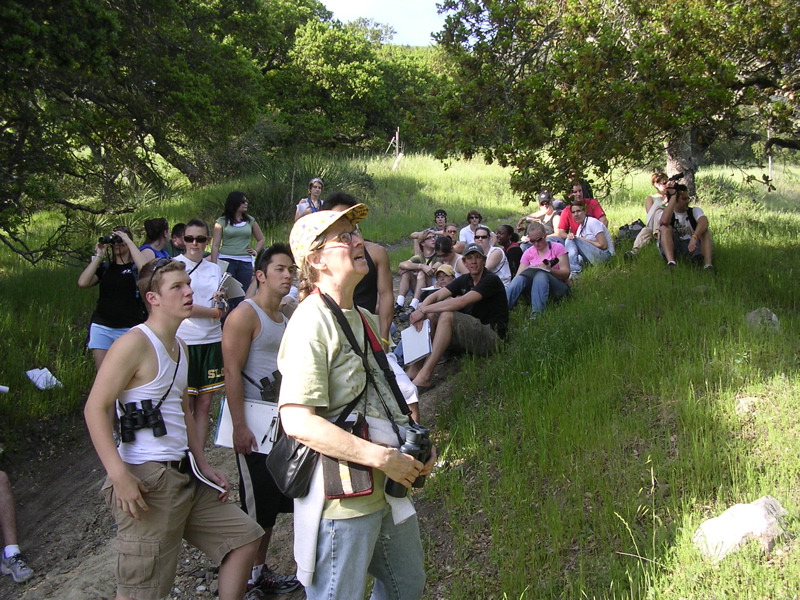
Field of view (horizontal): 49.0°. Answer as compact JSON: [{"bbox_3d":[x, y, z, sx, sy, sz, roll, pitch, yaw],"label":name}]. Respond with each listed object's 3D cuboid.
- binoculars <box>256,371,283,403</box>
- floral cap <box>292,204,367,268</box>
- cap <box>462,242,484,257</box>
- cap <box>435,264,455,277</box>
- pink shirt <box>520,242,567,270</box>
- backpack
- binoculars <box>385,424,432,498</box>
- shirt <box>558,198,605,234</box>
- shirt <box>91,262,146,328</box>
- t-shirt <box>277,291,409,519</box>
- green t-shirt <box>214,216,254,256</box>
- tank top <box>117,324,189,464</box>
[{"bbox_3d":[-0.561,0.407,3.970,0.175,0.145,0.065,-28,15,-25],"label":"binoculars"},{"bbox_3d":[-0.211,-0.181,2.550,0.250,0.135,0.170,-29,-12,28],"label":"floral cap"},{"bbox_3d":[0.590,-0.401,7.050,0.180,0.130,0.250,1,3,12],"label":"cap"},{"bbox_3d":[0.422,-0.271,8.300,0.180,0.120,0.260,1,11,25],"label":"cap"},{"bbox_3d":[1.399,-0.344,8.500,0.440,0.450,0.300,1,3,22],"label":"pink shirt"},{"bbox_3d":[2.768,-0.831,10.500,0.370,0.320,0.270,0,1,14],"label":"backpack"},{"bbox_3d":[0.021,0.416,2.270,0.065,0.170,0.165,19,11,33],"label":"binoculars"},{"bbox_3d":[2.005,-0.856,9.700,0.500,0.500,0.320,1,3,27],"label":"shirt"},{"bbox_3d":[-2.160,-0.031,6.800,0.410,0.530,0.260,4,0,5],"label":"shirt"},{"bbox_3d":[-0.152,0.286,2.450,0.290,0.610,0.450,1,1,37],"label":"t-shirt"},{"bbox_3d":[-1.649,-0.629,8.700,0.400,0.410,0.240,-1,3,-18],"label":"green t-shirt"},{"bbox_3d":[-0.948,0.360,3.350,0.320,0.530,0.220,-3,4,-43],"label":"tank top"}]

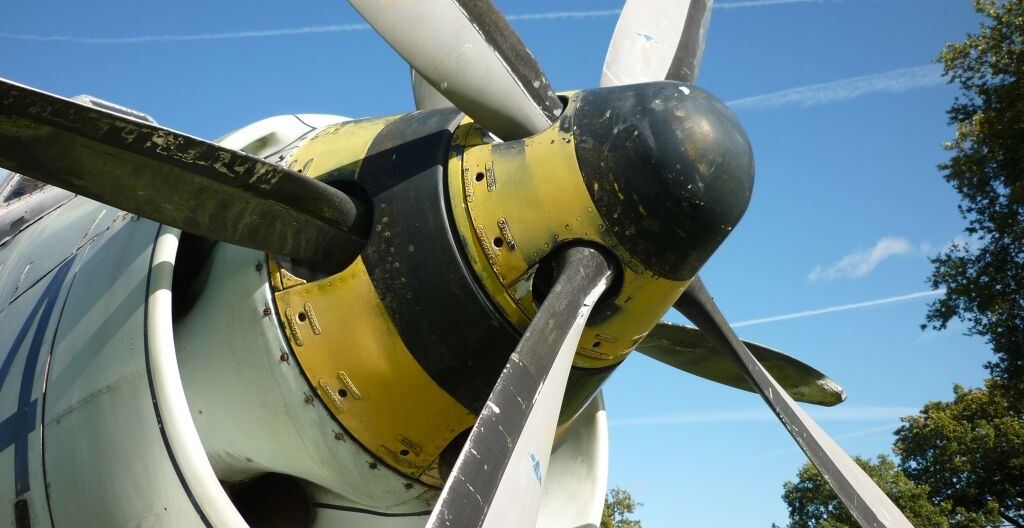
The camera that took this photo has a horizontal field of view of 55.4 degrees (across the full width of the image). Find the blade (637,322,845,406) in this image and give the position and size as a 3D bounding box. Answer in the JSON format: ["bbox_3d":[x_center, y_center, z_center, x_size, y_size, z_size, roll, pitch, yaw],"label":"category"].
[{"bbox_3d":[0.700,0.308,3.030,1.450,0.105,0.250,19,-43,-43],"label":"blade"}]

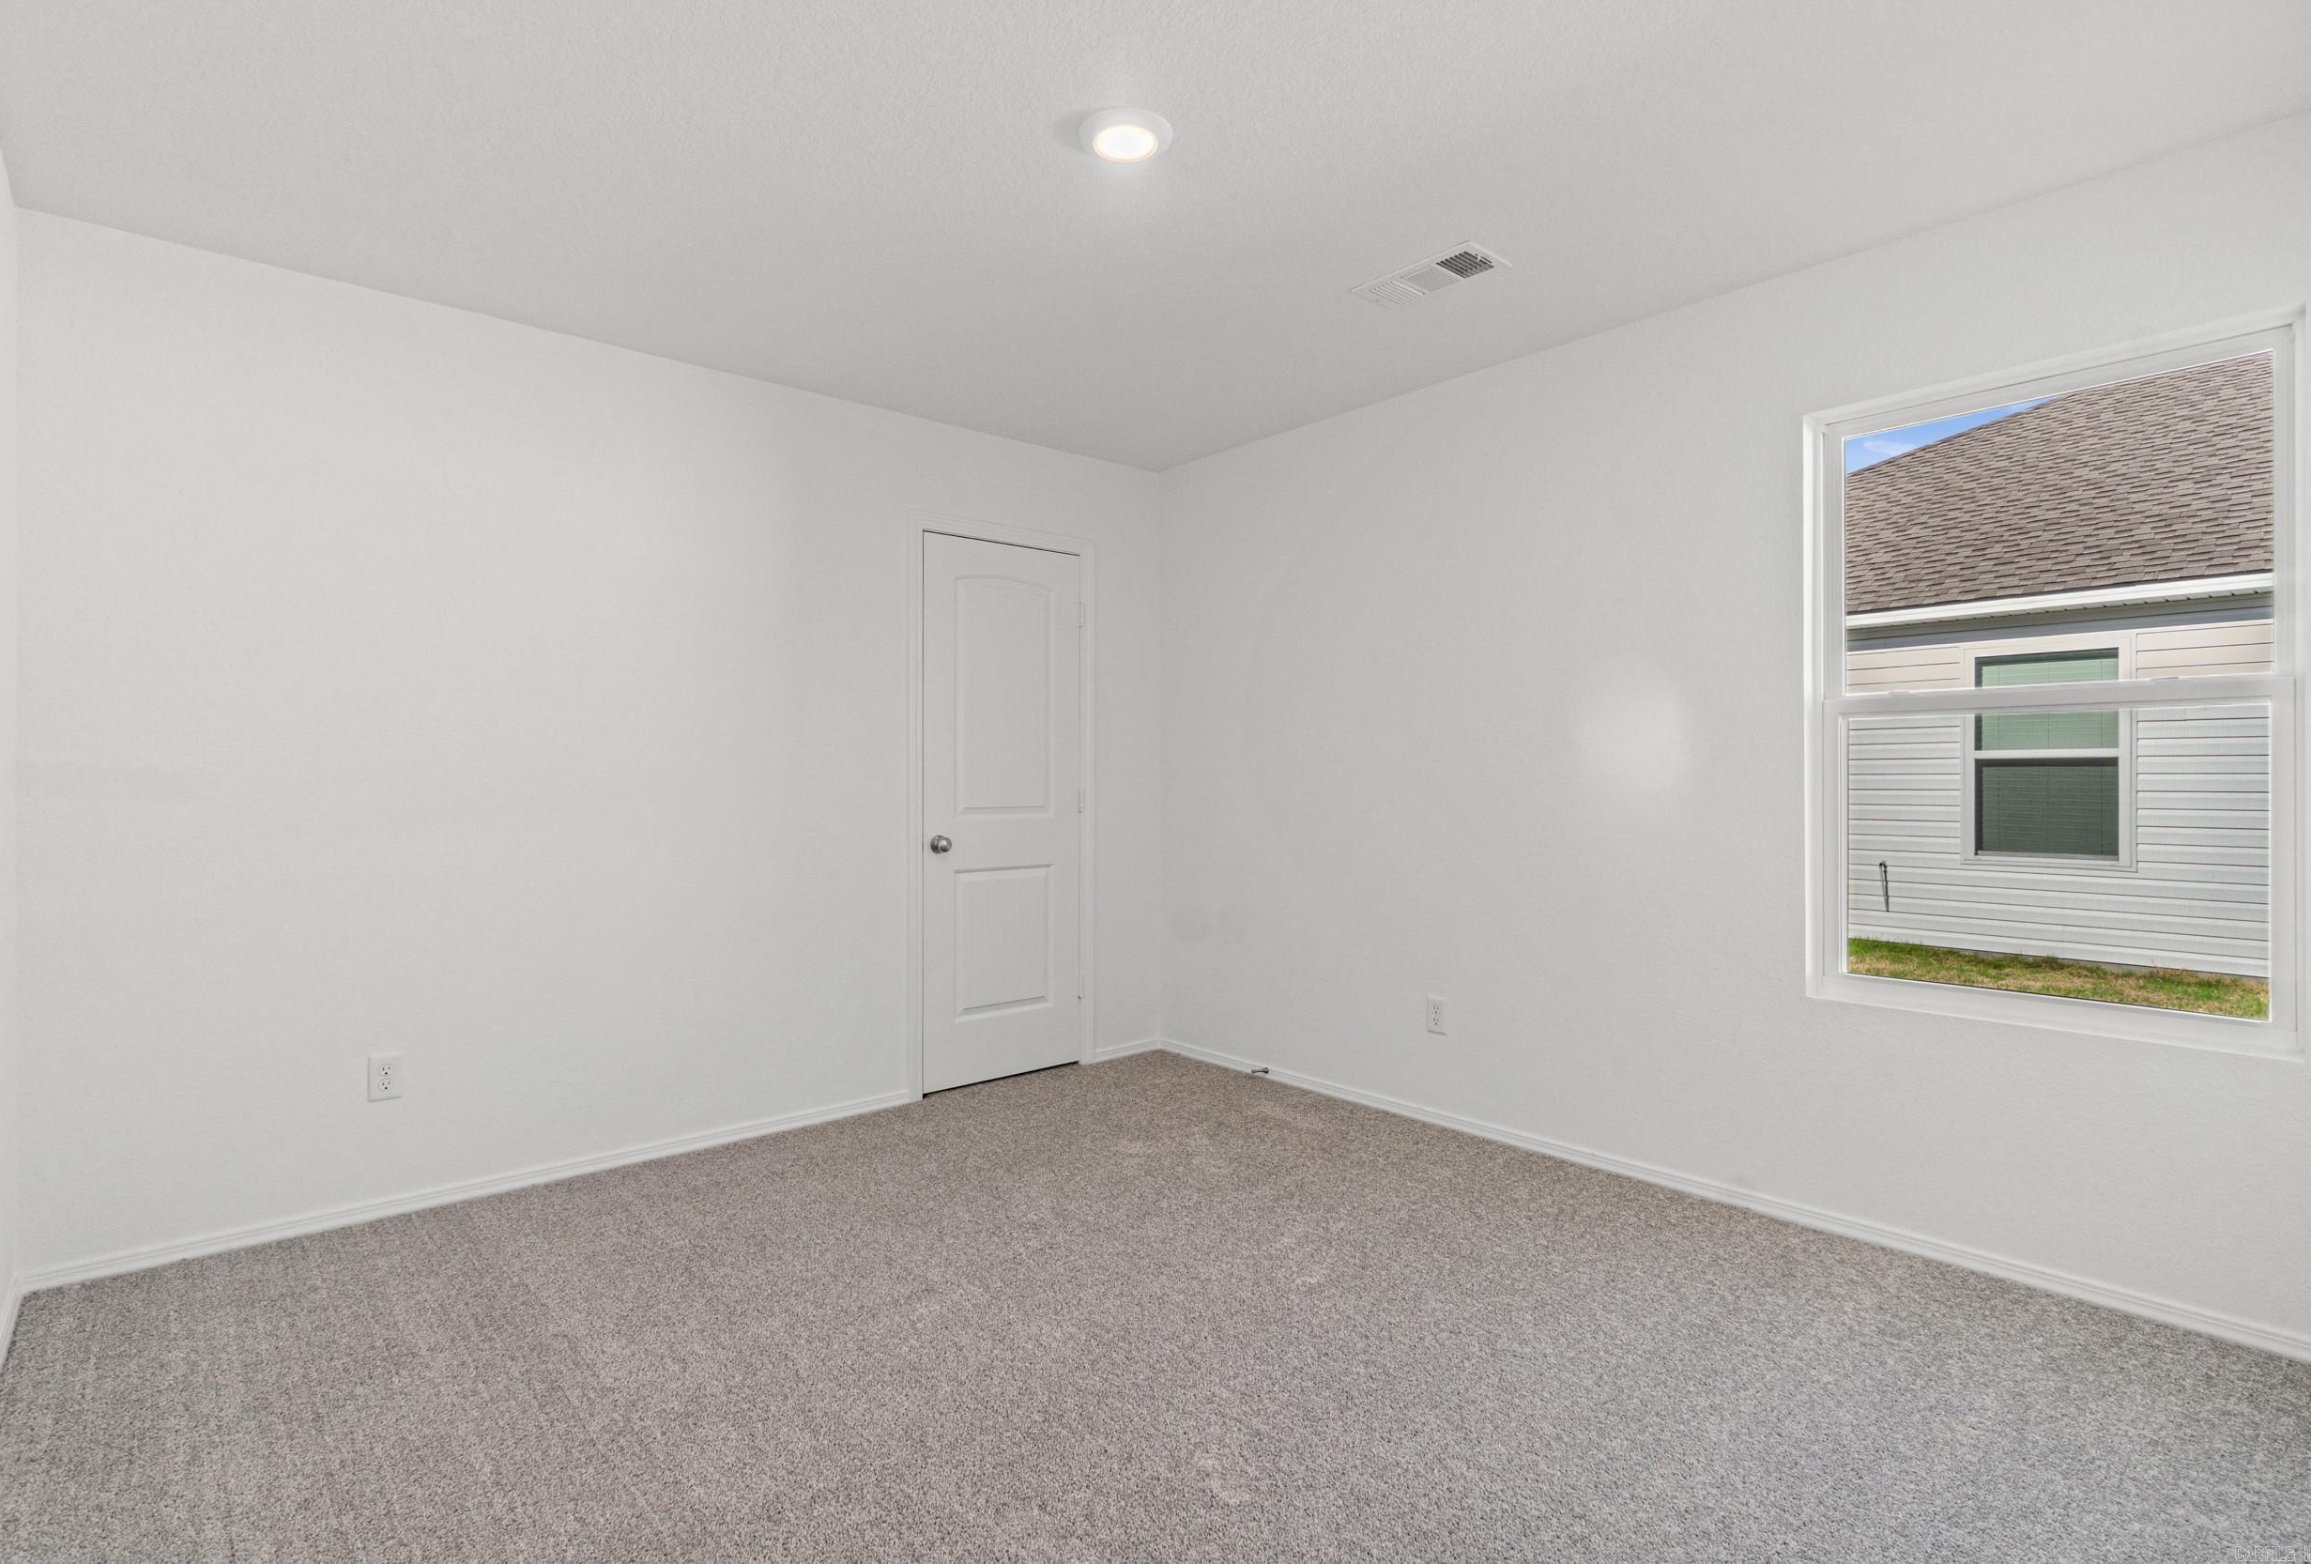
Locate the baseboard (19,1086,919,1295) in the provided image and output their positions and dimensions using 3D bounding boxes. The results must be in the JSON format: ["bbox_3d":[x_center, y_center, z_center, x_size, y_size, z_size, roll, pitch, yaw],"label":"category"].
[{"bbox_3d":[-1.705,1.117,3.004,2.154,0.050,0.014,0,0,-39],"label":"baseboard"}]

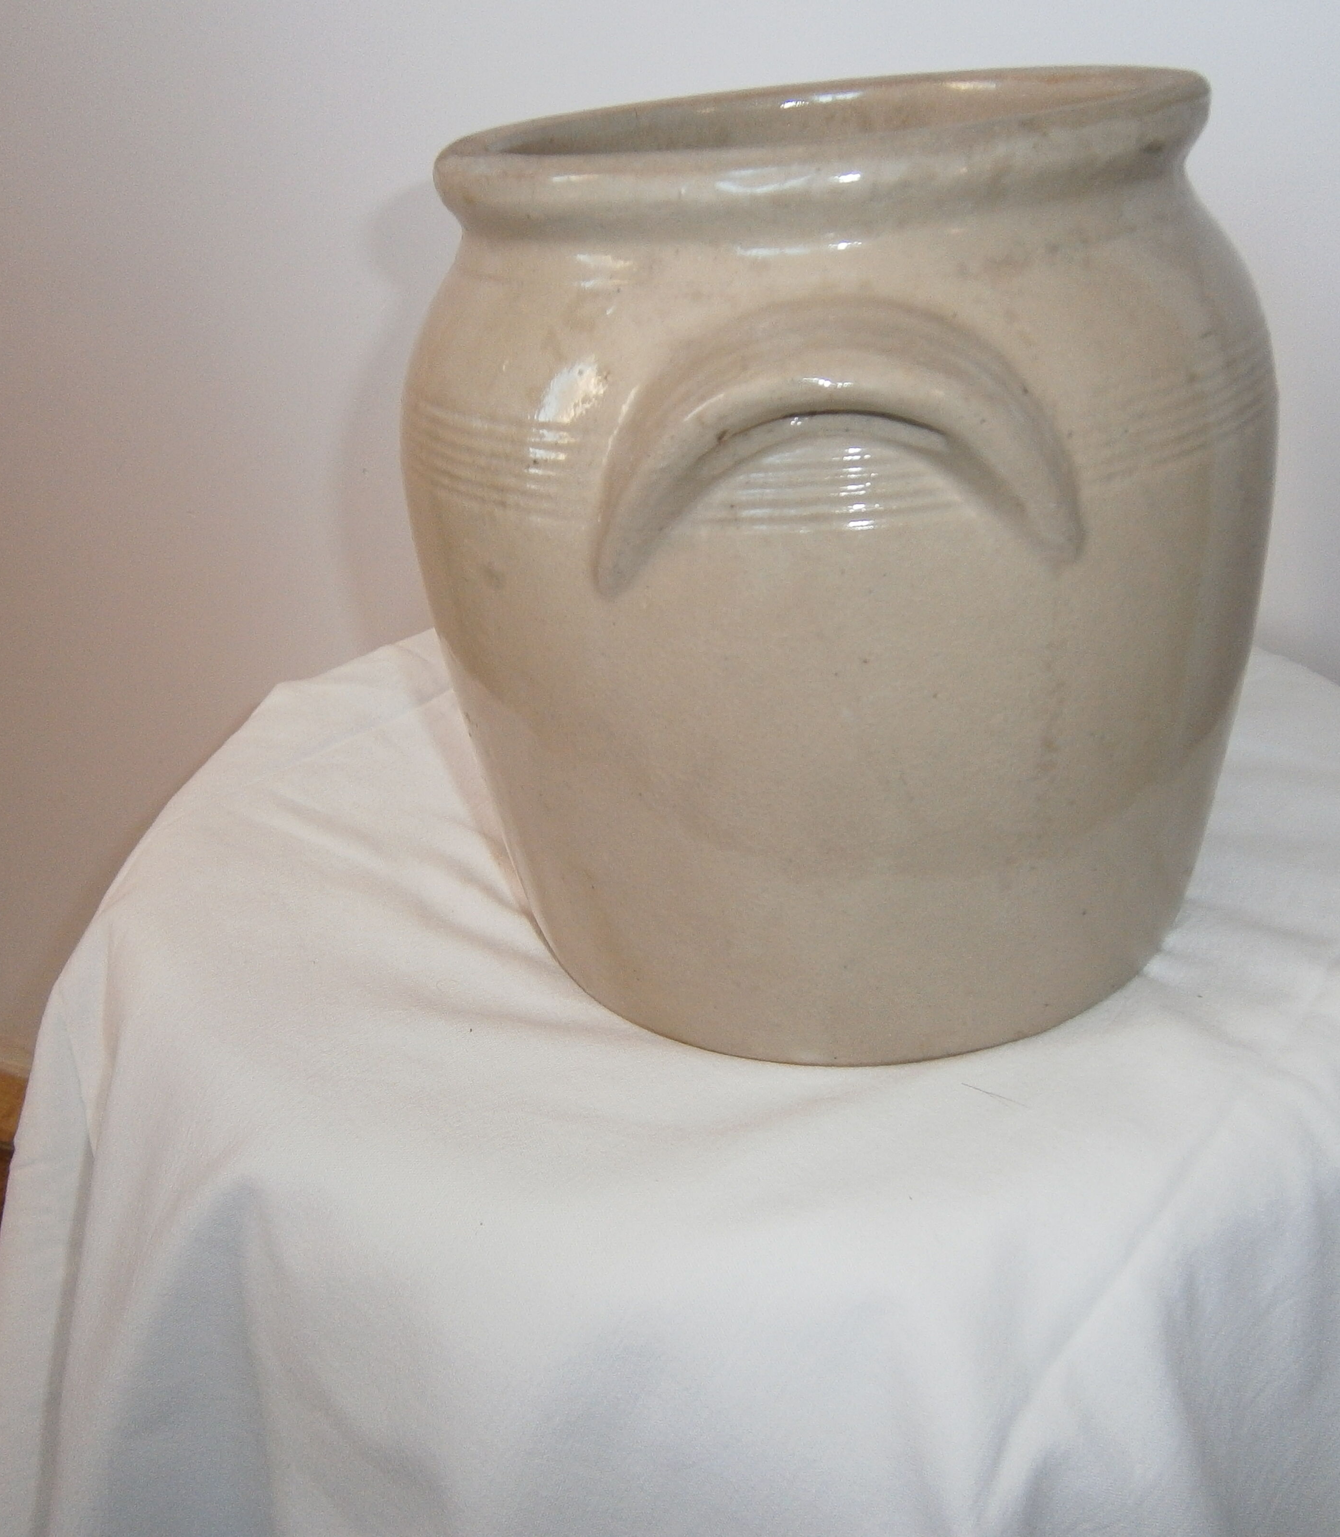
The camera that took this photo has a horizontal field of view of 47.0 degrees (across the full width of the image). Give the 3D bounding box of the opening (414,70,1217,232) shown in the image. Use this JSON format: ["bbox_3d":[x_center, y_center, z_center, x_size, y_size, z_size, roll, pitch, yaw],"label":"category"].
[{"bbox_3d":[0.038,-0.167,0.417,0.206,0.022,0.206,-3,26,6],"label":"opening"}]

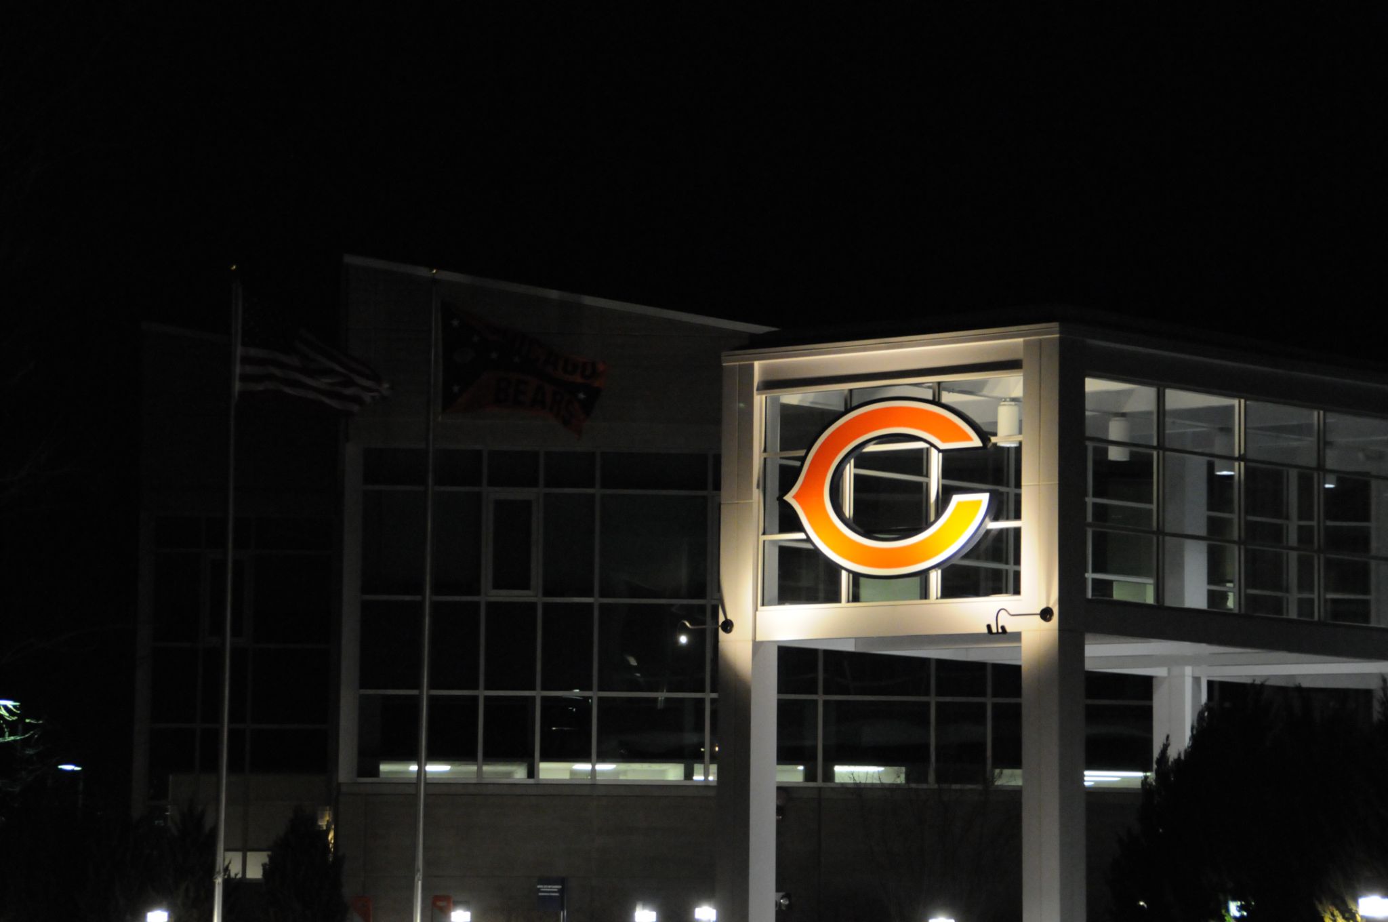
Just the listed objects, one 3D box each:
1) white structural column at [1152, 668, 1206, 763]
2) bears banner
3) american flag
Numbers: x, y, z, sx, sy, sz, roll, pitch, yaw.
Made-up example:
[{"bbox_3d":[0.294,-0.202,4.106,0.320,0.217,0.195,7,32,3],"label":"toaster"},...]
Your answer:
[{"bbox_3d":[7.771,5.806,82.950,0.630,5.030,0.630,-4,-8,42],"label":"white structural column"},{"bbox_3d":[-2.318,-1.266,71.000,2.300,1.820,0.400,1,-6,-1],"label":"bears banner"},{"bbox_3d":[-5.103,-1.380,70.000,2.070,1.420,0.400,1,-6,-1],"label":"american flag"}]

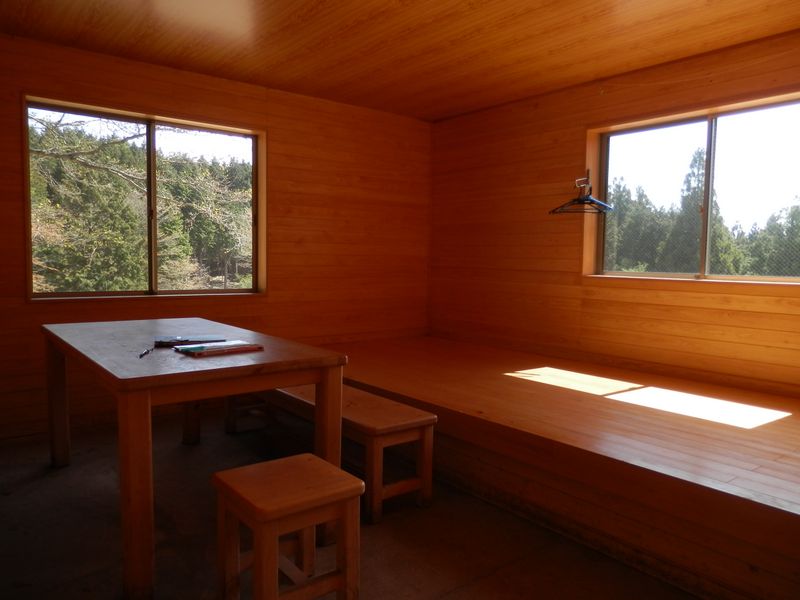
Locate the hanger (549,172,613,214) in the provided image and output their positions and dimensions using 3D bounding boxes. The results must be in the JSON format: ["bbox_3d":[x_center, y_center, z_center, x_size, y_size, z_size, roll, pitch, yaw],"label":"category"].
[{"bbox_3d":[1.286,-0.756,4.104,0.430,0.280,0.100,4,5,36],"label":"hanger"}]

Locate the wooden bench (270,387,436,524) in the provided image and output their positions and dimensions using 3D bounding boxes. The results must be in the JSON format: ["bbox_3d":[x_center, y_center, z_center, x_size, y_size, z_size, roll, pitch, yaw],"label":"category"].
[{"bbox_3d":[-0.470,0.683,3.145,0.350,0.416,1.639,-2,5,-39],"label":"wooden bench"}]

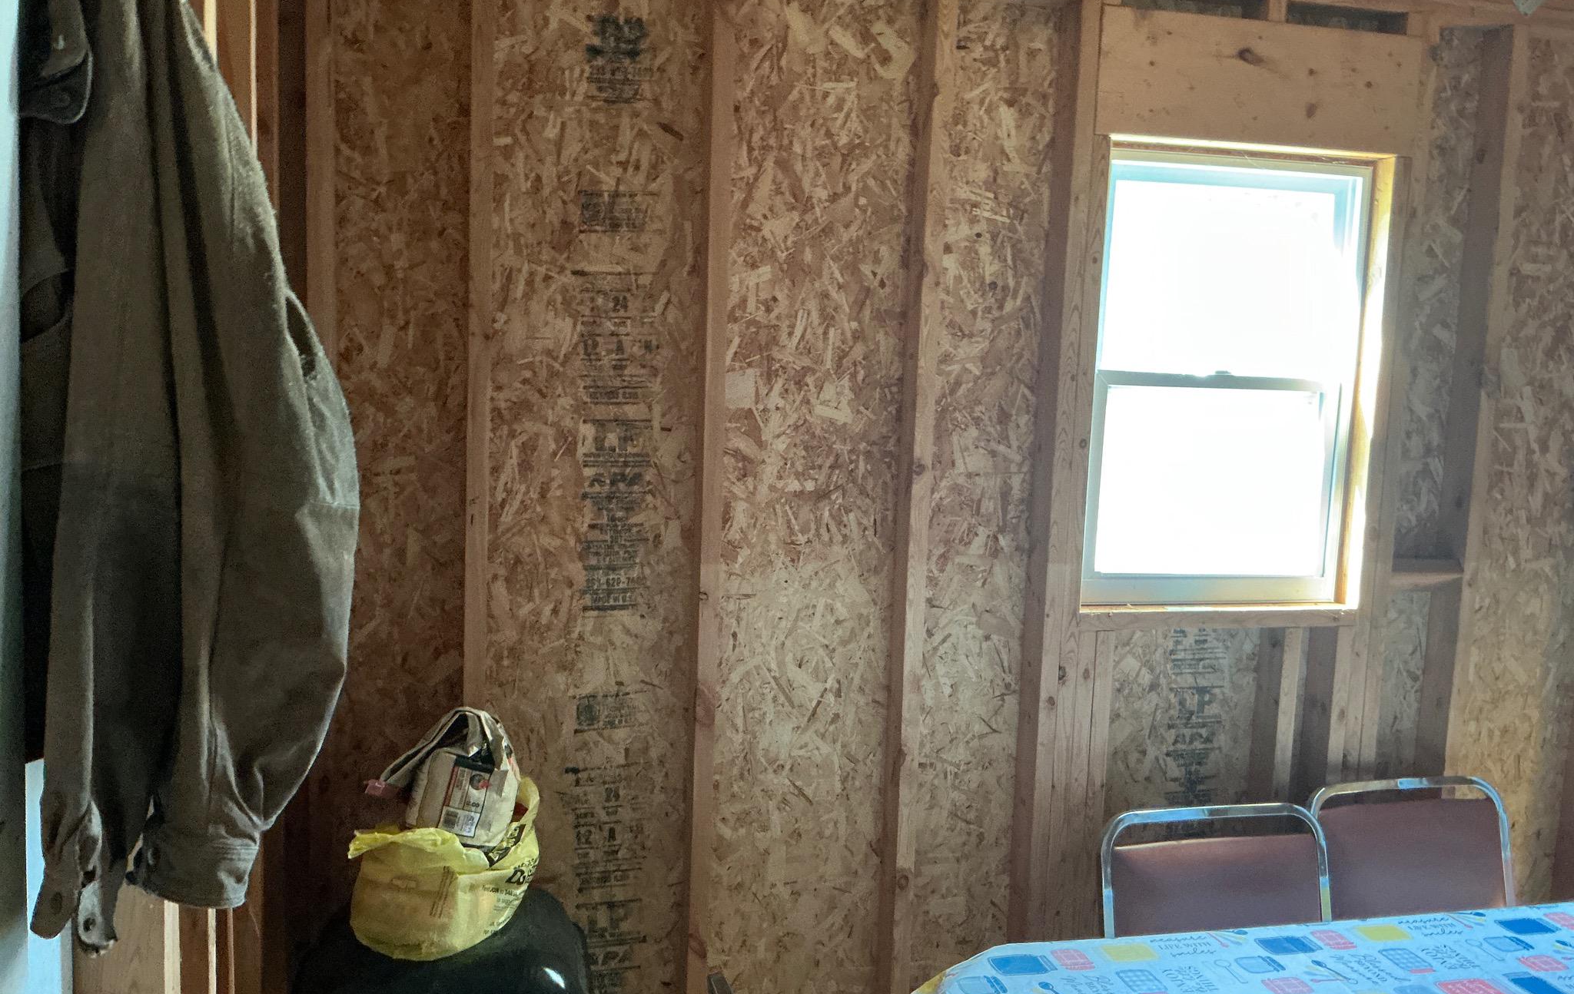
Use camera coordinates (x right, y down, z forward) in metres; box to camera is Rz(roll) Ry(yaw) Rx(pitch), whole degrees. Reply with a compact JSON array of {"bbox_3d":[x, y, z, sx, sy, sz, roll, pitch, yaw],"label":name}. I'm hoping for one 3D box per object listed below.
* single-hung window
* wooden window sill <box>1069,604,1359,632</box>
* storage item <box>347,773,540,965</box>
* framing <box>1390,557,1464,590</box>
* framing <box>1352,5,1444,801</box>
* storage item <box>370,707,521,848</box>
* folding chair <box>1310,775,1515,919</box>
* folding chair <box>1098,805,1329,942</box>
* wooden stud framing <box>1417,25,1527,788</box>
[{"bbox_3d":[0.869,-0.238,2.616,0.600,0.905,0.080,1,6,-12],"label":"single-hung window"},{"bbox_3d":[0.866,0.243,2.606,0.617,0.038,0.089,1,6,-12],"label":"wooden window sill"},{"bbox_3d":[-0.526,0.559,1.951,0.275,0.225,0.230,1,6,-12],"label":"storage item"},{"bbox_3d":[1.325,0.170,2.698,0.180,0.038,0.089,1,6,-12],"label":"framing"},{"bbox_3d":[1.218,0.213,2.680,0.038,2.352,0.089,1,6,-12],"label":"framing"},{"bbox_3d":[-0.518,0.433,1.958,0.210,0.200,0.140,1,6,-12],"label":"storage item"},{"bbox_3d":[1.309,1.032,2.355,0.465,0.880,0.520,1,6,-12],"label":"folding chair"},{"bbox_3d":[0.839,1.036,2.164,0.460,0.880,0.520,1,6,-12],"label":"folding chair"},{"bbox_3d":[1.428,0.216,2.726,0.038,2.352,0.089,1,6,-12],"label":"wooden stud framing"}]

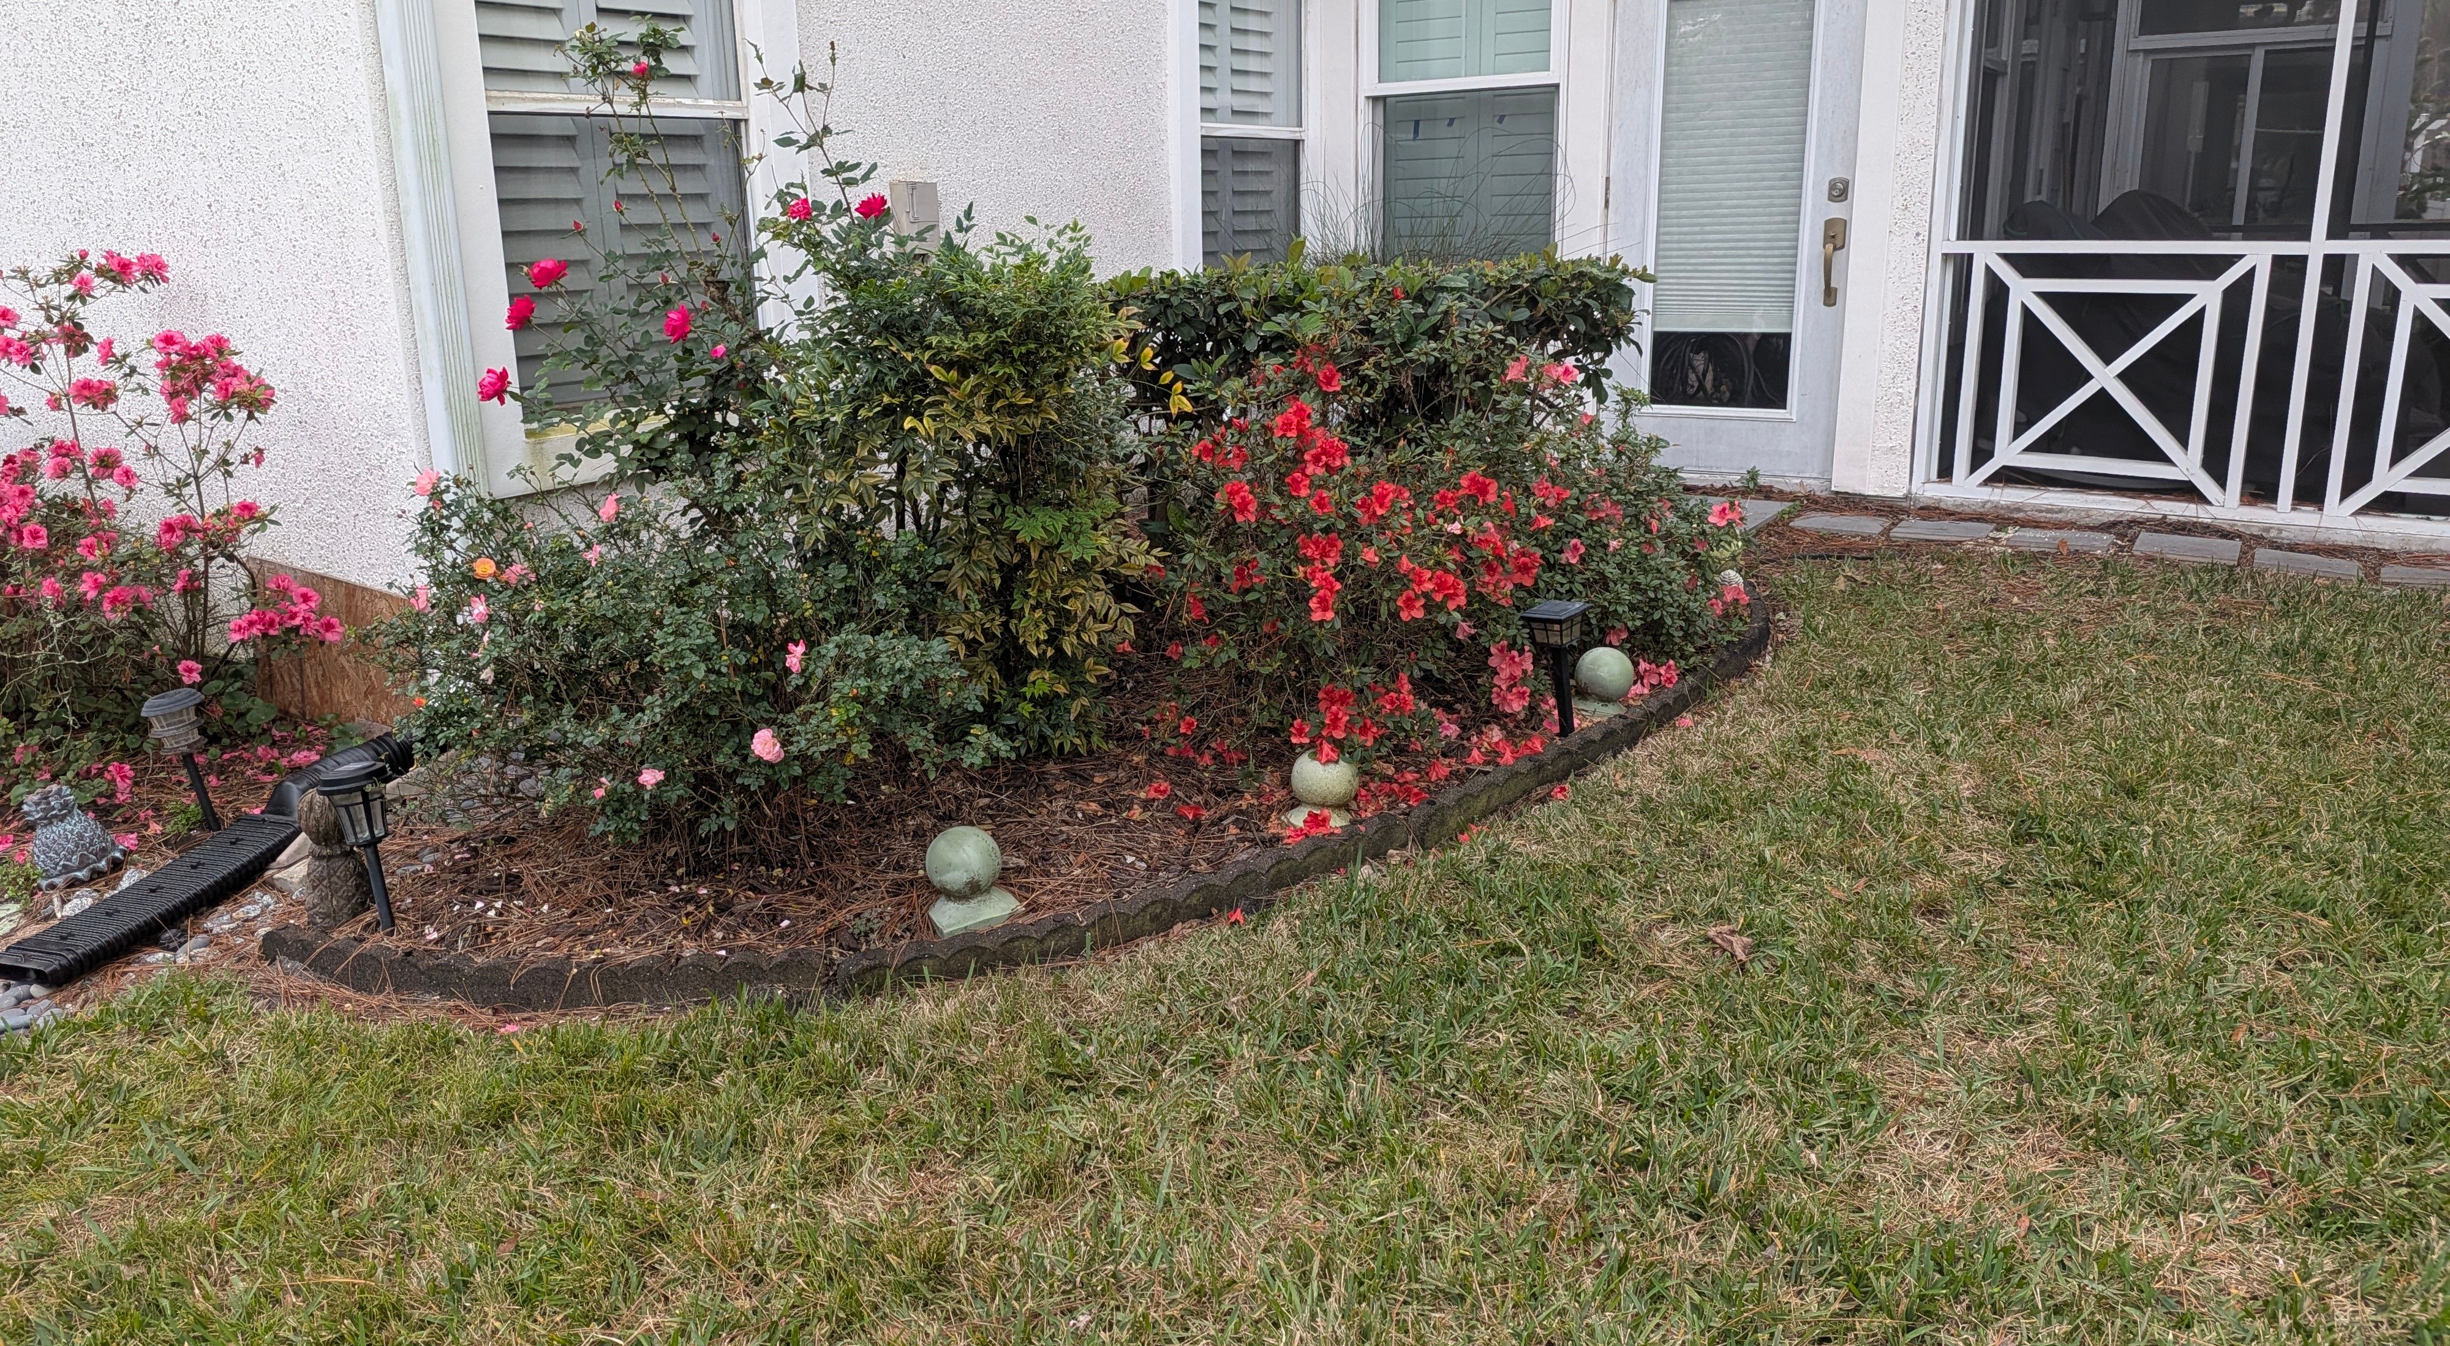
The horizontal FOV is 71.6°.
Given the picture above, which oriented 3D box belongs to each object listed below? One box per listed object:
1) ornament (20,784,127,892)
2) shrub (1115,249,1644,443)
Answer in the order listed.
[{"bbox_3d":[-2.388,0.322,3.494,0.160,0.171,0.150,-23,25,-30],"label":"ornament"},{"bbox_3d":[0.453,-0.771,5.250,1.550,1.007,0.750,4,16,17],"label":"shrub"}]

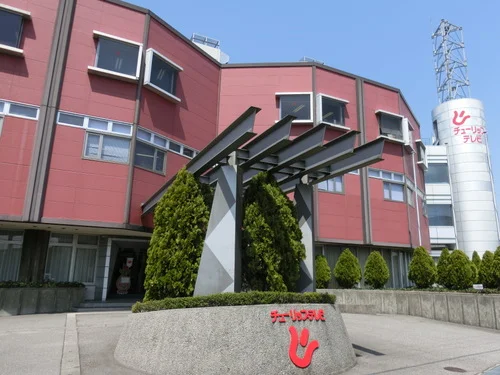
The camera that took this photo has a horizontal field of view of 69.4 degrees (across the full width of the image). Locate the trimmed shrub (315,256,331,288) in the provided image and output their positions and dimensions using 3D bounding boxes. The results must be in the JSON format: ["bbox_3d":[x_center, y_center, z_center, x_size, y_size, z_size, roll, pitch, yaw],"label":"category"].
[{"bbox_3d":[3.289,3.980,16.967,1.034,1.593,1.034,-1,-13,11],"label":"trimmed shrub"}]

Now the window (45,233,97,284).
[{"bbox_3d":[-7.701,3.123,15.756,1.951,2.074,0.120,8,-15,-25],"label":"window"}]

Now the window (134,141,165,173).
[{"bbox_3d":[-3.741,-1.128,13.675,0.139,1.049,1.534,-7,-15,33],"label":"window"}]

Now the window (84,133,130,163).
[{"bbox_3d":[-5.539,-1.508,14.061,1.670,1.130,0.120,8,-15,-25],"label":"window"}]

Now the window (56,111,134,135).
[{"bbox_3d":[-5.379,-2.237,12.649,2.425,0.495,0.139,7,-14,-23],"label":"window"}]

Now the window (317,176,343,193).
[{"bbox_3d":[4.166,-0.253,18.568,1.619,1.100,0.120,8,-15,-25],"label":"window"}]

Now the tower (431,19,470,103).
[{"bbox_3d":[17.674,-10.797,31.764,2.377,8.069,1.915,-6,-15,31],"label":"tower"}]

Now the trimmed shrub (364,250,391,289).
[{"bbox_3d":[5.992,3.906,16.999,1.200,1.783,1.200,-3,-14,19],"label":"trimmed shrub"}]

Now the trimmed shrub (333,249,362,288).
[{"bbox_3d":[4.624,3.849,17.005,1.319,1.913,1.319,-2,-14,15],"label":"trimmed shrub"}]

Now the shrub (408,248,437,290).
[{"bbox_3d":[7.947,3.703,16.638,1.313,1.951,1.313,-5,-15,25],"label":"shrub"}]

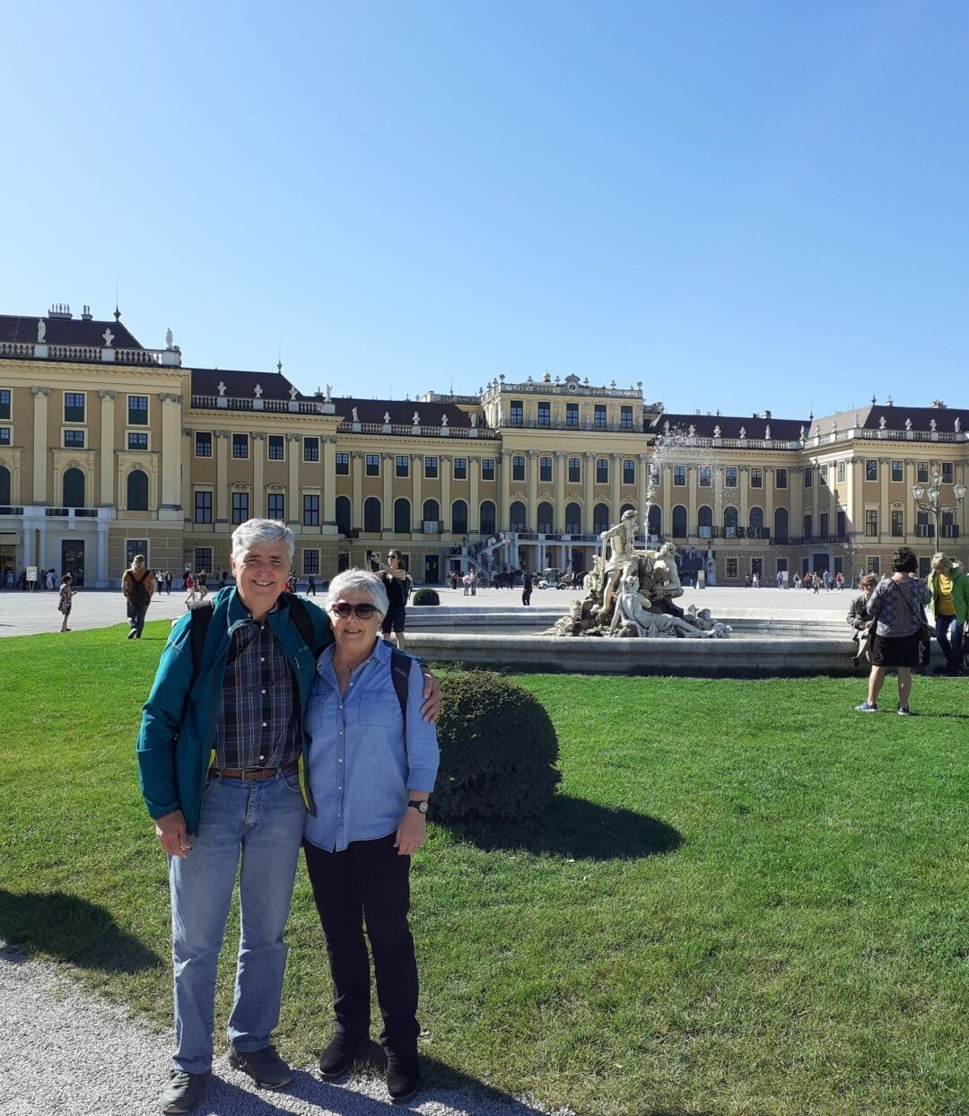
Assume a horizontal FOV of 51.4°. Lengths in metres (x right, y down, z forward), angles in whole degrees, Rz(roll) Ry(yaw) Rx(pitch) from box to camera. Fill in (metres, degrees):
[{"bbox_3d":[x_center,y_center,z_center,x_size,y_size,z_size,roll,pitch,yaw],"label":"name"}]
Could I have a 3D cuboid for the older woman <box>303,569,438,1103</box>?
[{"bbox_3d":[-0.362,0.820,3.100,0.480,1.580,0.340,0,-1,13],"label":"older woman"}]

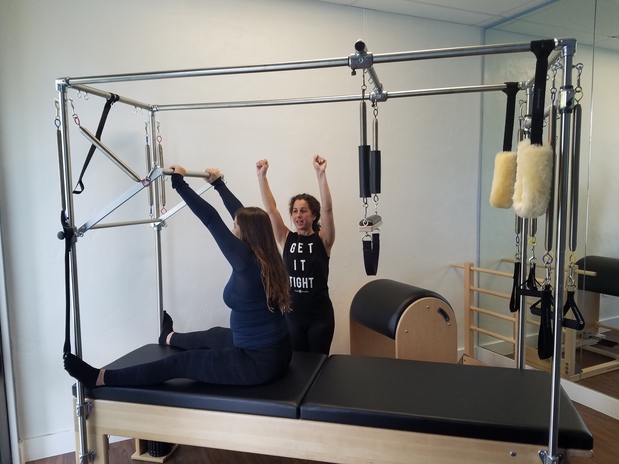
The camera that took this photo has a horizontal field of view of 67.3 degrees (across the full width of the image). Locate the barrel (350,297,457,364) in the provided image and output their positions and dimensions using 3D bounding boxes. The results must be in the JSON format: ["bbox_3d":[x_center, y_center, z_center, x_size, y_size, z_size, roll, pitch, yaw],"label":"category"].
[{"bbox_3d":[0.689,0.848,3.476,0.560,0.890,0.610,-3,6,-26],"label":"barrel"}]

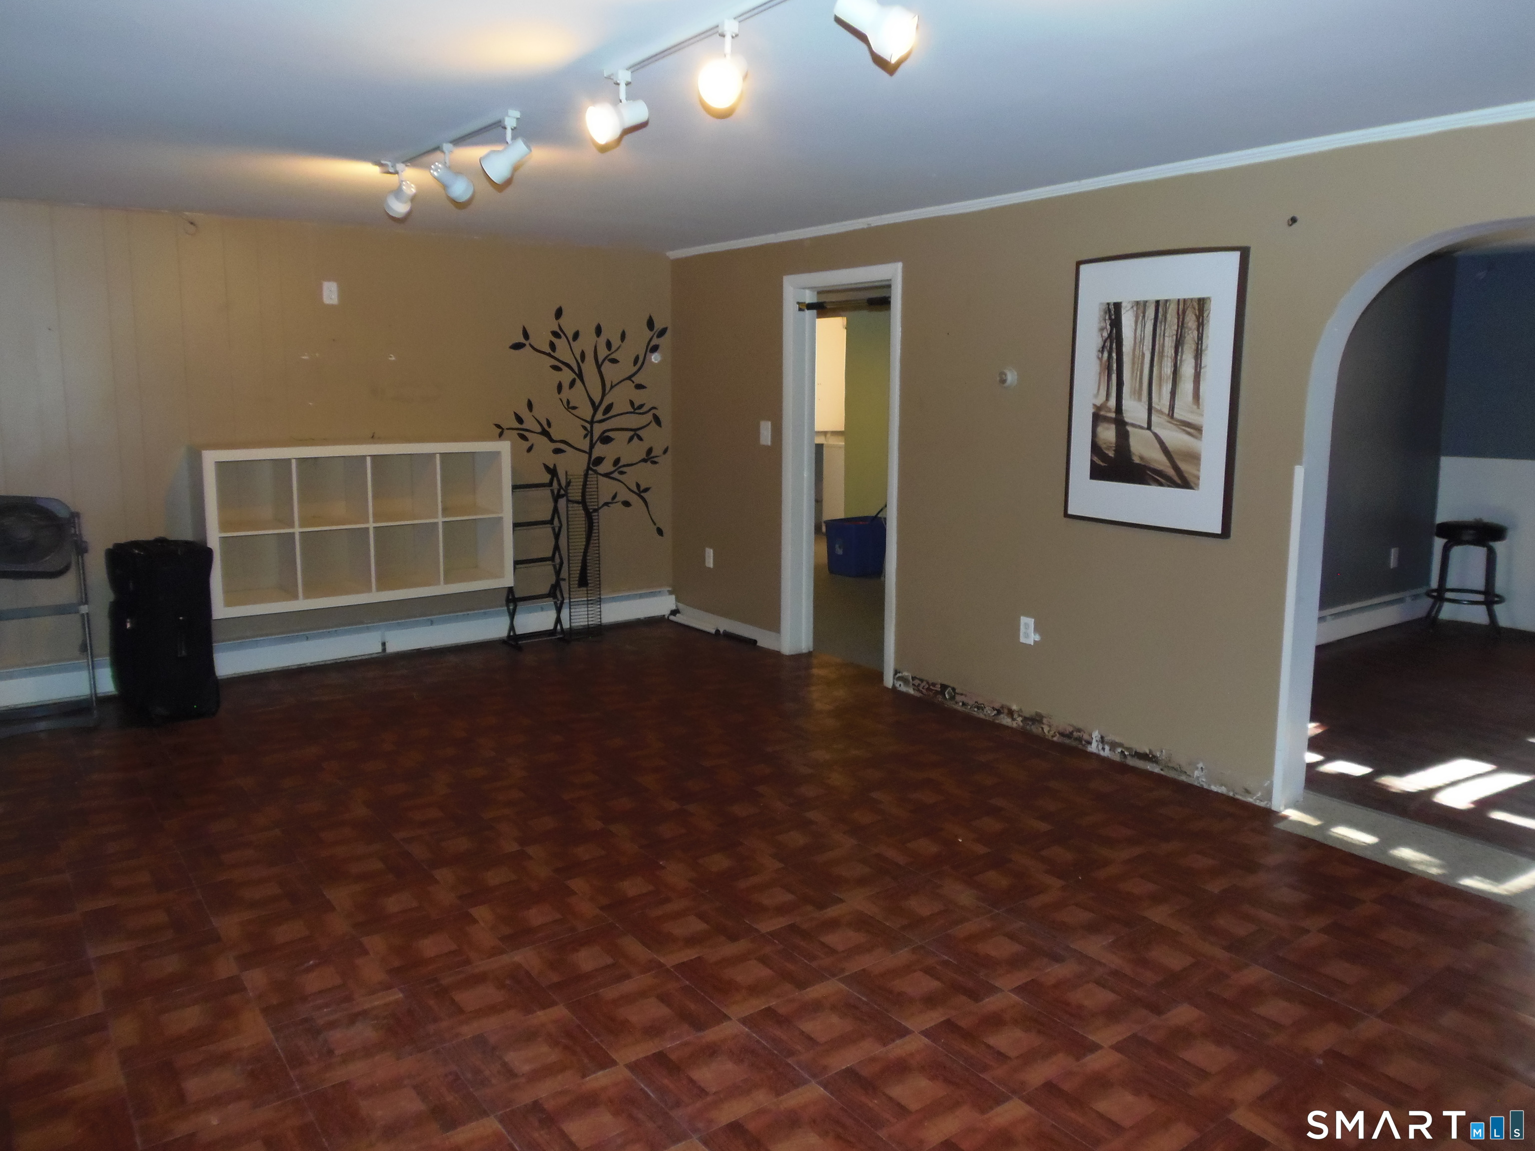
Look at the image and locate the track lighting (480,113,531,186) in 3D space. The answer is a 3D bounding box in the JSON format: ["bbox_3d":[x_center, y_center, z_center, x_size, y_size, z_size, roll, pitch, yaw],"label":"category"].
[{"bbox_3d":[-0.783,-1.277,3.196,0.160,0.198,0.103,2,10,13],"label":"track lighting"}]

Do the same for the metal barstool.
[{"bbox_3d":[4.388,0.012,6.694,0.400,0.680,0.400,3,10,17],"label":"metal barstool"}]

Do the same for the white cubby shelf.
[{"bbox_3d":[-2.145,-0.287,5.622,1.500,0.795,0.395,-7,12,-36],"label":"white cubby shelf"}]

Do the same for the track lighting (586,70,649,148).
[{"bbox_3d":[-0.383,-1.192,2.723,0.160,0.198,0.103,-5,11,-29],"label":"track lighting"}]

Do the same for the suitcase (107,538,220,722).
[{"bbox_3d":[-2.795,0.243,4.935,0.420,0.760,0.300,9,13,43],"label":"suitcase"}]

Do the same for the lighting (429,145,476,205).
[{"bbox_3d":[-1.054,-1.340,3.556,0.103,0.198,0.160,4,11,22],"label":"lighting"}]

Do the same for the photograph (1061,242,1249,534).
[{"bbox_3d":[1.447,-0.686,4.029,0.028,1.020,0.720,-7,12,-36],"label":"photograph"}]

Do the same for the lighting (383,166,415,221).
[{"bbox_3d":[-1.338,-1.389,3.864,0.103,0.198,0.160,-9,13,-42],"label":"lighting"}]

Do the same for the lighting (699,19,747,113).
[{"bbox_3d":[-0.094,-1.119,2.341,0.103,0.198,0.160,3,10,13],"label":"lighting"}]

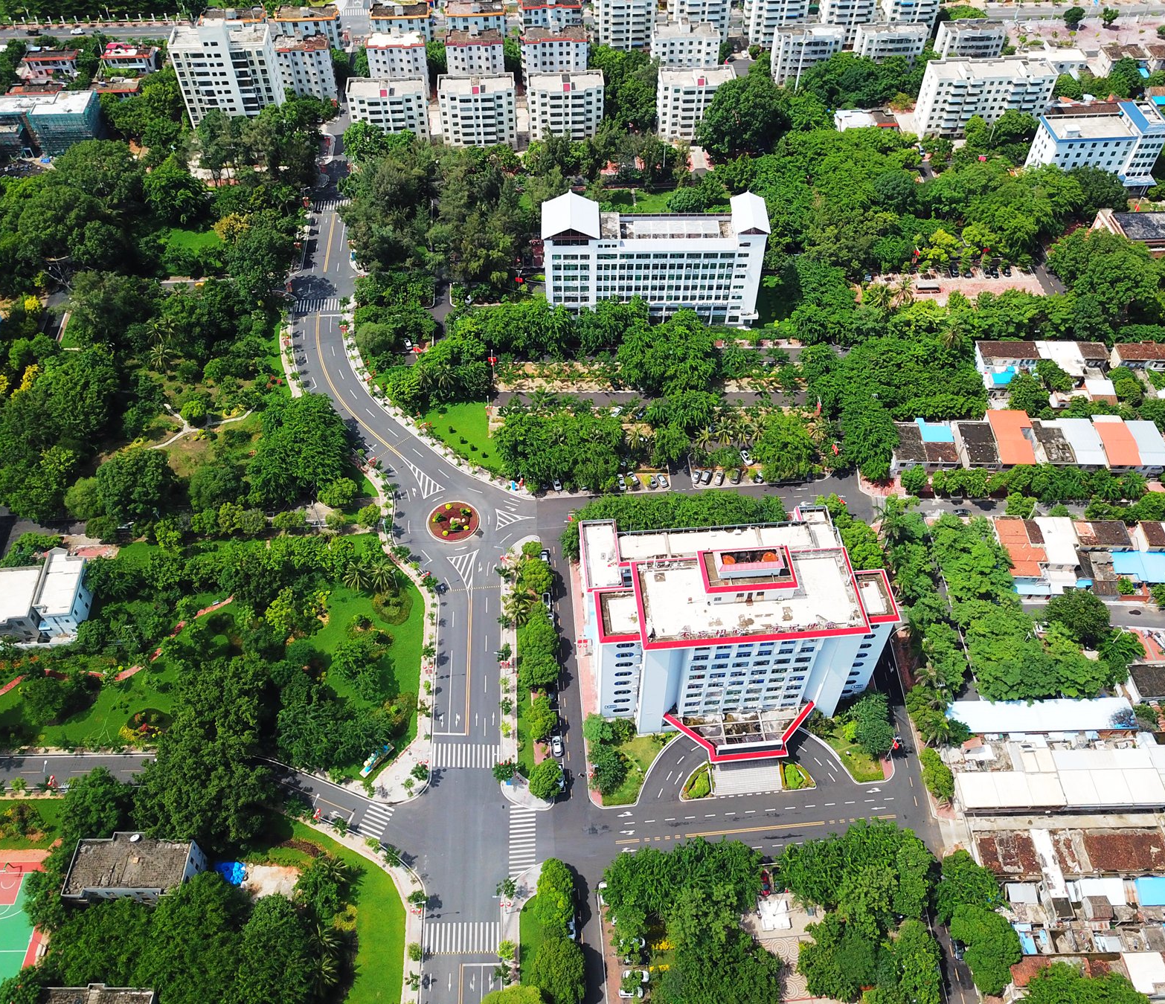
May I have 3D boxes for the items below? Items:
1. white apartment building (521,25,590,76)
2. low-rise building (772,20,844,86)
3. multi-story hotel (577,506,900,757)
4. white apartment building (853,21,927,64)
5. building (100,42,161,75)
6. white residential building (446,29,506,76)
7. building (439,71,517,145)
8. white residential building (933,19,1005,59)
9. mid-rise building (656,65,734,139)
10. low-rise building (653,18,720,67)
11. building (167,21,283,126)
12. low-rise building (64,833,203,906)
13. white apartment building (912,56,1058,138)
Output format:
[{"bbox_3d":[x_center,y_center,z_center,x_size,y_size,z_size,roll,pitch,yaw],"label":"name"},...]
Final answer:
[{"bbox_3d":[-9.670,-160.730,366.820,23.800,21.500,12.300,-3,51,-2],"label":"white apartment building"},{"bbox_3d":[83.110,-165.130,371.860,23.800,18.800,11.000,-3,51,-3],"label":"low-rise building"},{"bbox_3d":[30.830,25.010,202.240,58.700,36.600,43.000,-4,51,-3],"label":"multi-story hotel"},{"bbox_3d":[113.500,-166.570,372.950,23.600,18.800,11.000,-3,51,-3],"label":"white apartment building"},{"bbox_3d":[-169.330,-167.090,379.130,19.120,8.000,9.130,-2,50,-2],"label":"building"},{"bbox_3d":[-38.270,-158.610,365.160,20.800,21.500,12.200,-3,51,-2],"label":"white residential building"},{"bbox_3d":[-35.150,-131.270,342.060,25.100,22.400,13.800,-4,51,-3],"label":"building"},{"bbox_3d":[143.100,-167.390,373.520,22.400,18.800,11.000,-3,51,-3],"label":"white residential building"},{"bbox_3d":[38.790,-135.290,343.500,25.060,23.300,13.780,-2,50,-2],"label":"mid-rise building"},{"bbox_3d":[37.110,-163.550,369.620,24.200,20.500,12.800,-3,51,-2],"label":"low-rise building"},{"bbox_3d":[-123.440,-151.120,351.330,32.400,33.800,15.400,-3,51,-2],"label":"building"},{"bbox_3d":[-82.210,68.630,185.940,20.800,9.500,11.400,0,51,0],"label":"low-rise building"},{"bbox_3d":[138.720,-139.520,348.190,40.800,22.500,14.000,-3,51,-3],"label":"white apartment building"}]

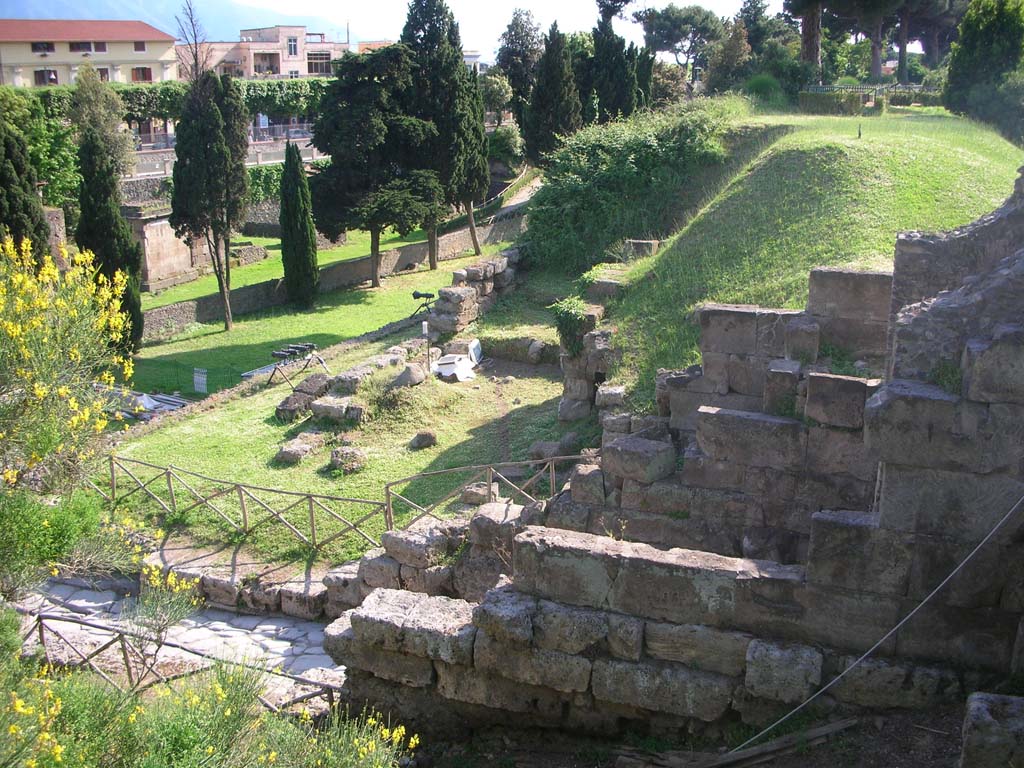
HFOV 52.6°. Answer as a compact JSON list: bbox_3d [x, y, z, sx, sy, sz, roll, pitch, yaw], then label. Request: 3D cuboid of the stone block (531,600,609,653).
[{"bbox_3d":[0.873,3.084,13.894,1.023,0.738,0.700,6,18,19],"label":"stone block"}]

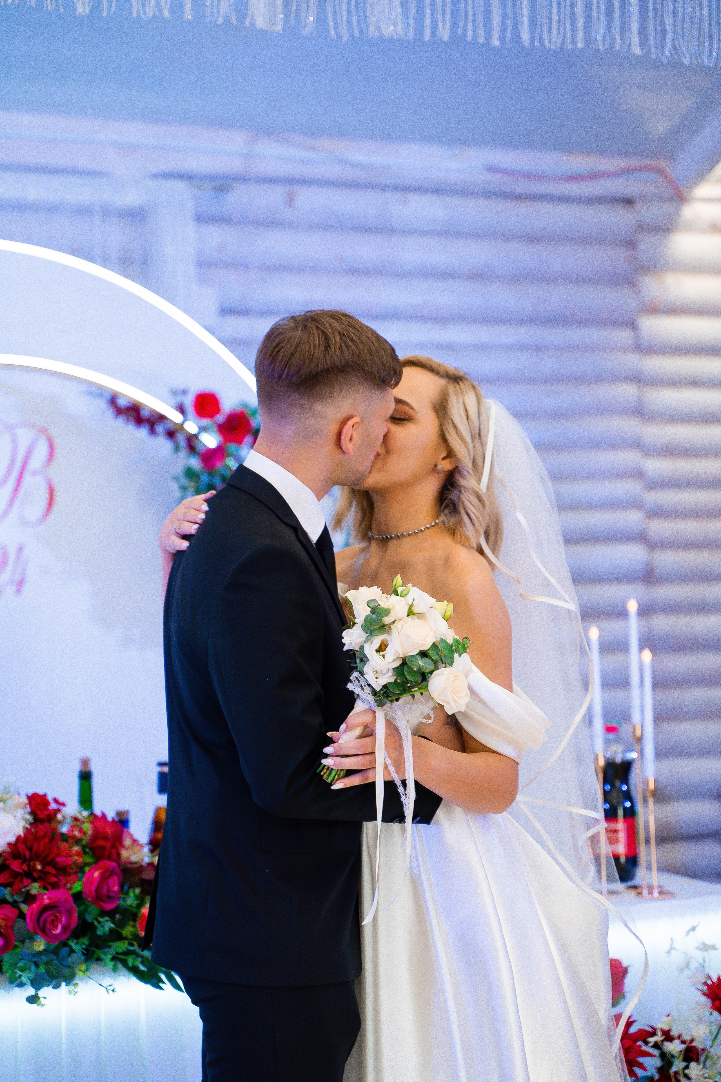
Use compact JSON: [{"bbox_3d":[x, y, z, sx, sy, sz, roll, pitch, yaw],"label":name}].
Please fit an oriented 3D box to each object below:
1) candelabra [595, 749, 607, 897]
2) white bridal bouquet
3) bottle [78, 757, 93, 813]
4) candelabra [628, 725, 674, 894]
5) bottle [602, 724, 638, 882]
[{"bbox_3d":[0.492,0.577,4.589,0.075,0.283,0.075,-2,-1,0],"label":"candelabra"},{"bbox_3d":[0.045,0.181,3.050,0.210,0.300,0.200,30,17,0],"label":"white bridal bouquet"},{"bbox_3d":[-0.527,0.587,4.376,0.076,0.330,0.076,-2,-1,0],"label":"bottle"},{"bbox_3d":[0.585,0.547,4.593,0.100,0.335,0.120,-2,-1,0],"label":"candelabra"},{"bbox_3d":[0.542,0.555,4.810,0.091,0.332,0.091,-2,-1,0],"label":"bottle"}]

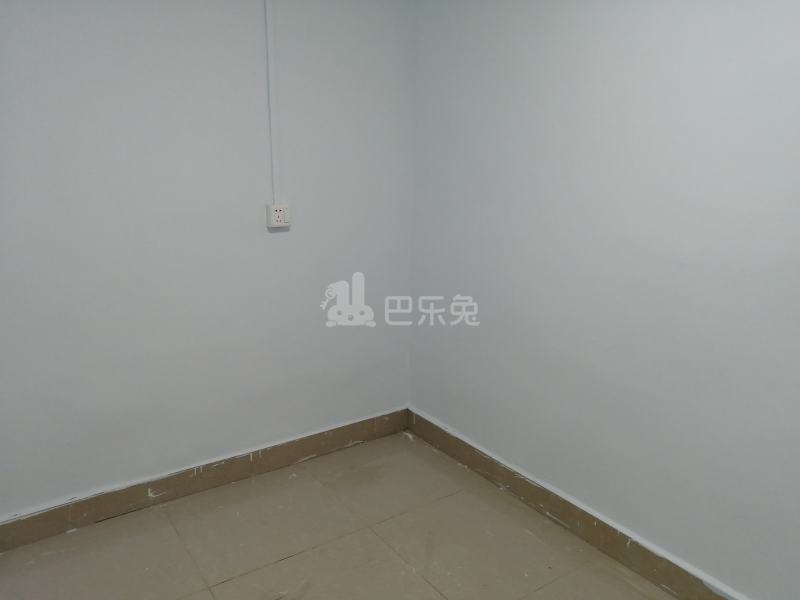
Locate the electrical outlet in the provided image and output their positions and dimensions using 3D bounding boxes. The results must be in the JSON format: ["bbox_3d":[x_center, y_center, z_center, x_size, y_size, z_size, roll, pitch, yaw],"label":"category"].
[{"bbox_3d":[-0.487,-0.340,2.404,0.086,0.086,0.042,-8,16,-34],"label":"electrical outlet"}]

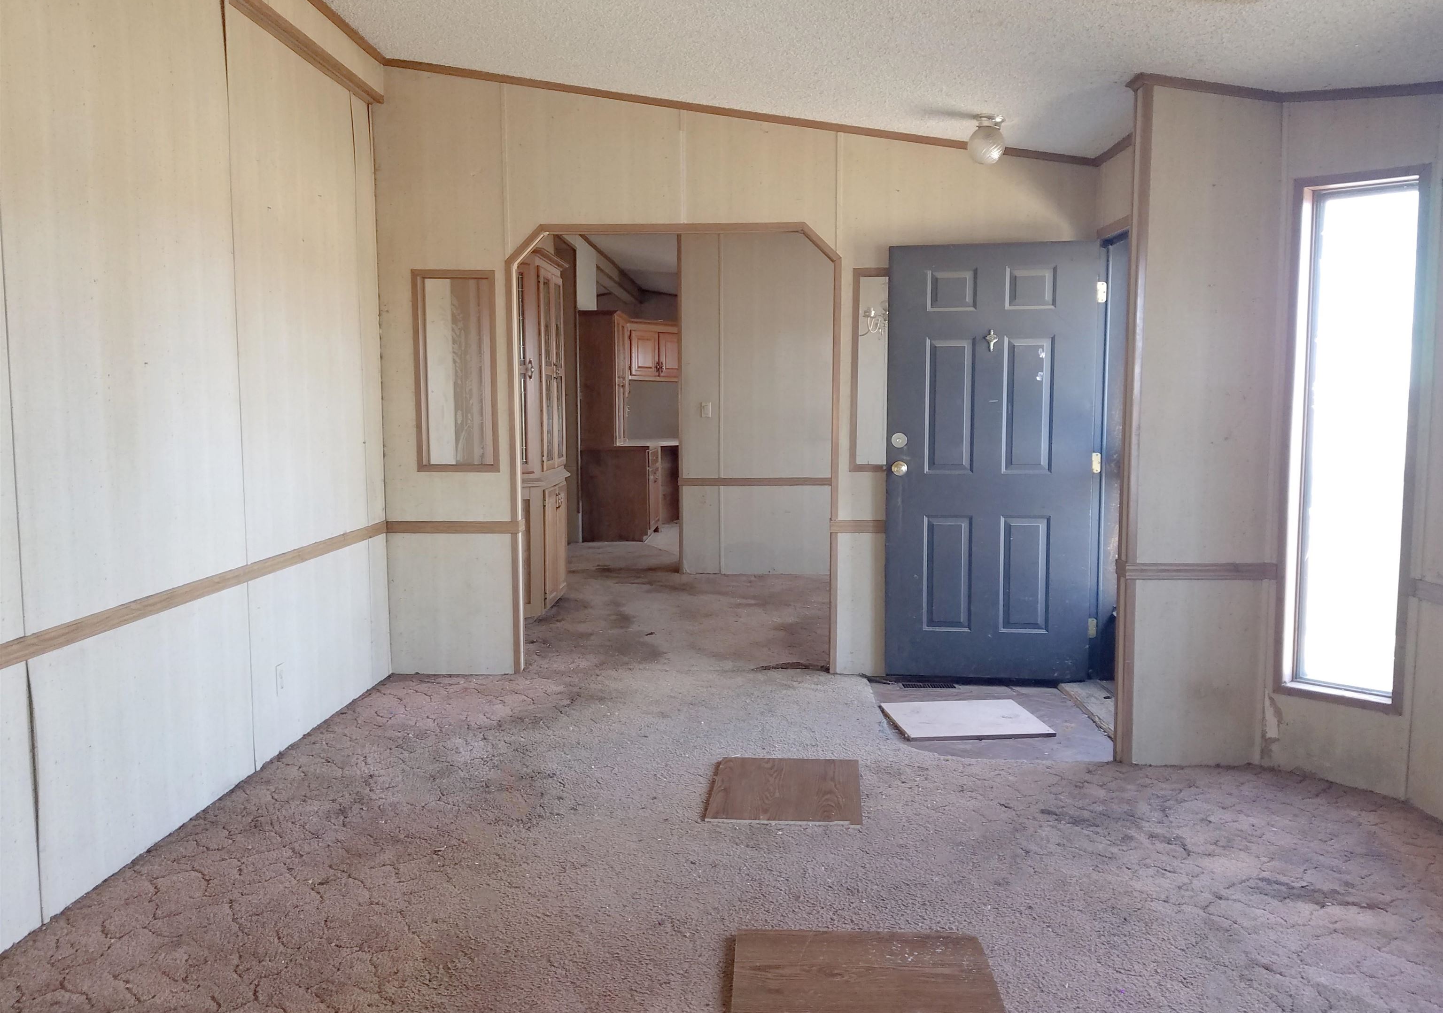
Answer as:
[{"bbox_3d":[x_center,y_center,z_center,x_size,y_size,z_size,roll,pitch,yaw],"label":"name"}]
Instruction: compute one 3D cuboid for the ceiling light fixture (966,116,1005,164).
[{"bbox_3d":[1.117,-1.544,4.584,0.158,0.200,0.158,8,6,1],"label":"ceiling light fixture"}]

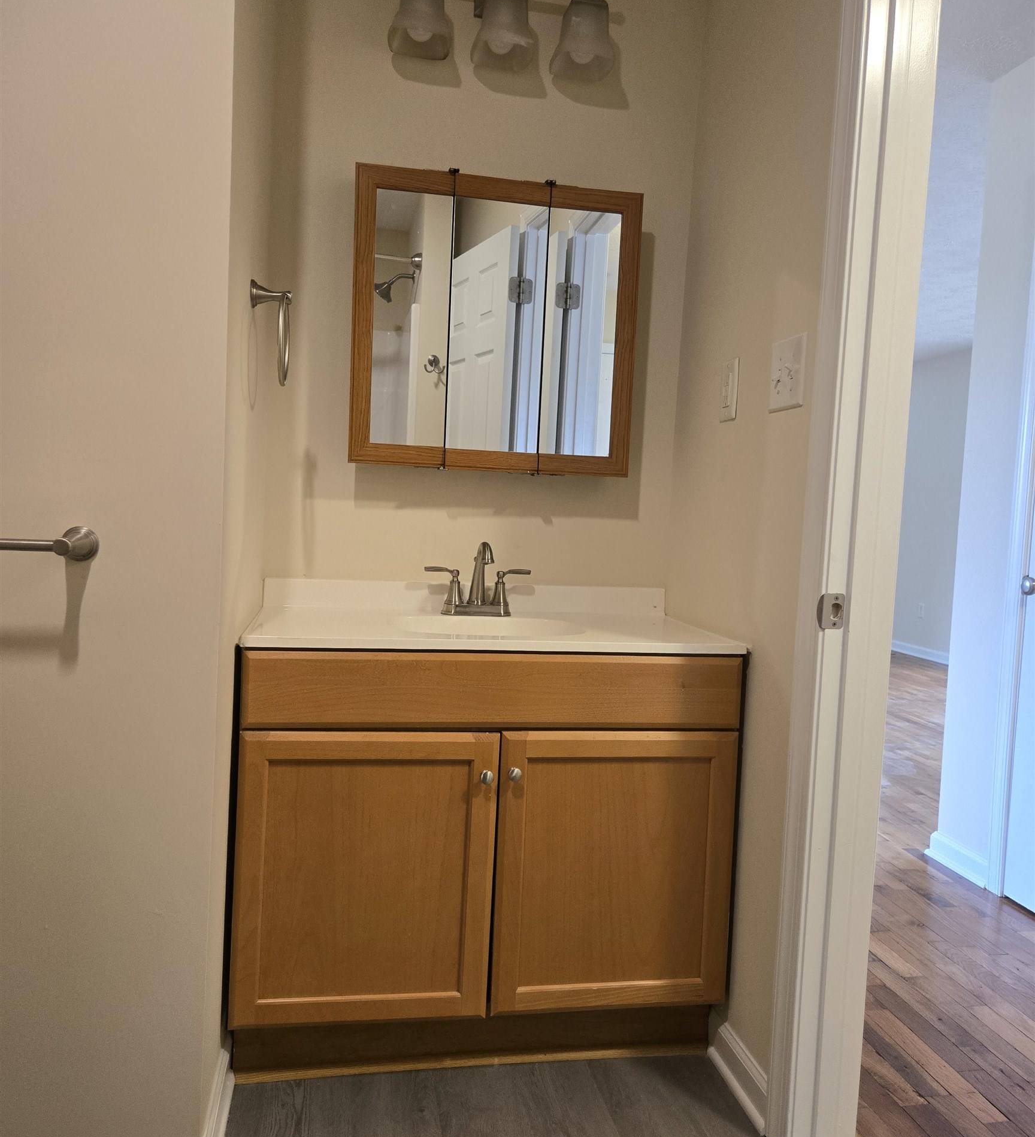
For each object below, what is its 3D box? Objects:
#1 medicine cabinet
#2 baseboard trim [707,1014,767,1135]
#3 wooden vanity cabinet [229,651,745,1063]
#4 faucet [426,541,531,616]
[{"bbox_3d":[-0.050,-0.518,2.002,0.608,0.610,0.111,2,3,-10],"label":"medicine cabinet"},{"bbox_3d":[0.415,0.940,1.727,0.022,0.084,0.262,2,3,-10],"label":"baseboard trim"},{"bbox_3d":[-0.079,0.540,1.880,0.919,0.820,0.473,2,3,-10],"label":"wooden vanity cabinet"},{"bbox_3d":[-0.078,0.024,1.972,0.235,0.164,0.146,2,3,-10],"label":"faucet"}]

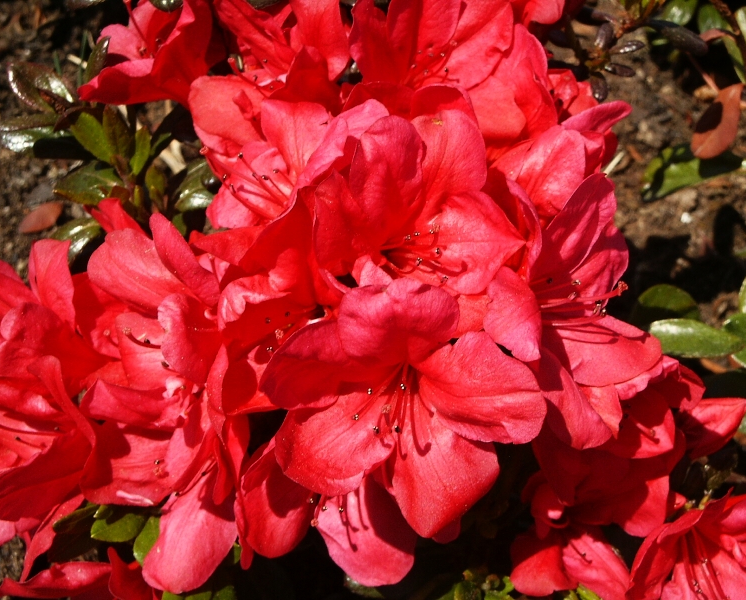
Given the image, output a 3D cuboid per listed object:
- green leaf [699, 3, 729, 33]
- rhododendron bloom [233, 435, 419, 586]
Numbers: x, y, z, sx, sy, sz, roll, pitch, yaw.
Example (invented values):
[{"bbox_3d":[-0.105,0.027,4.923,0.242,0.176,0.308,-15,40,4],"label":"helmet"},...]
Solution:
[{"bbox_3d":[0.100,-0.083,0.530,0.011,0.004,0.009,-32,65,-17],"label":"green leaf"},{"bbox_3d":[-0.008,0.050,0.455,0.056,0.052,0.038,5,22,11],"label":"rhododendron bloom"}]

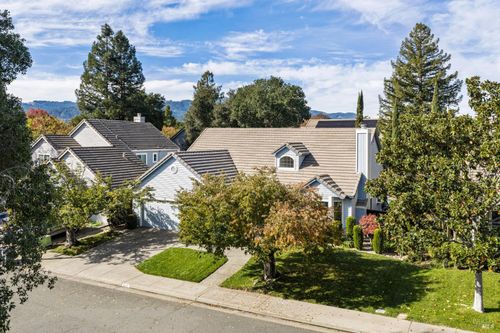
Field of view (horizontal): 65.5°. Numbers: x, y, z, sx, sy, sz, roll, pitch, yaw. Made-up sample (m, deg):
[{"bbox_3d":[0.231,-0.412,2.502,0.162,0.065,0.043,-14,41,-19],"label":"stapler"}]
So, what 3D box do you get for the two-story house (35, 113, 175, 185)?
[{"bbox_3d":[-15.133,-0.509,38.408,13.800,8.400,11.000,3,5,28],"label":"two-story house"}]

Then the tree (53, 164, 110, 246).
[{"bbox_3d":[-10.469,2.361,24.008,3.800,4.980,3.800,3,5,28],"label":"tree"}]

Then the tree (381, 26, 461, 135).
[{"bbox_3d":[21.571,-7.431,49.177,10.600,21.040,10.600,3,5,28],"label":"tree"}]

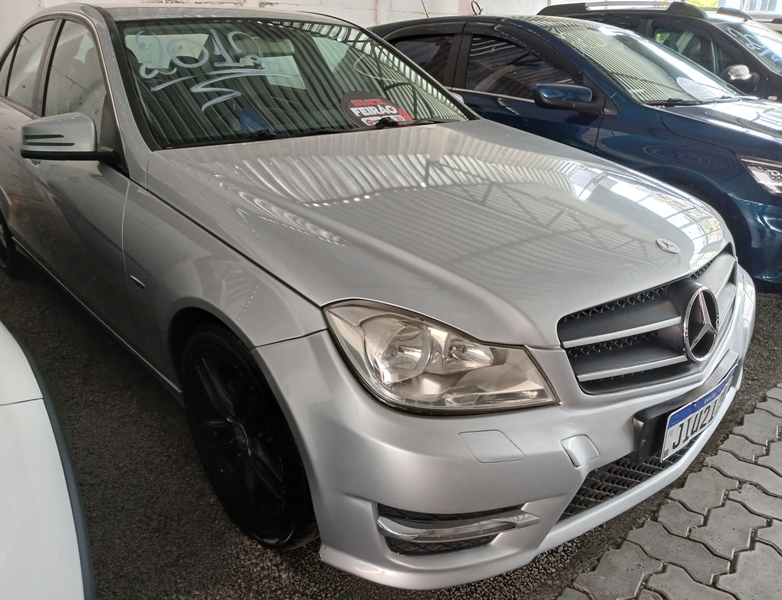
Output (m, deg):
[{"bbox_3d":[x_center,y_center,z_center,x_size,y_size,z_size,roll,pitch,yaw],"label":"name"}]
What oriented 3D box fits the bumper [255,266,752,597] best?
[{"bbox_3d":[0.568,0.170,1.738,1.770,0.560,0.670,-18,28,-38],"label":"bumper"}]

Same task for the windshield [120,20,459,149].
[{"bbox_3d":[-0.324,-0.889,2.388,1.480,0.150,0.800,-18,59,-38],"label":"windshield"}]

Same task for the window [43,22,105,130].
[{"bbox_3d":[-1.226,-0.871,2.348,0.070,0.430,0.760,6,12,-45],"label":"window"}]

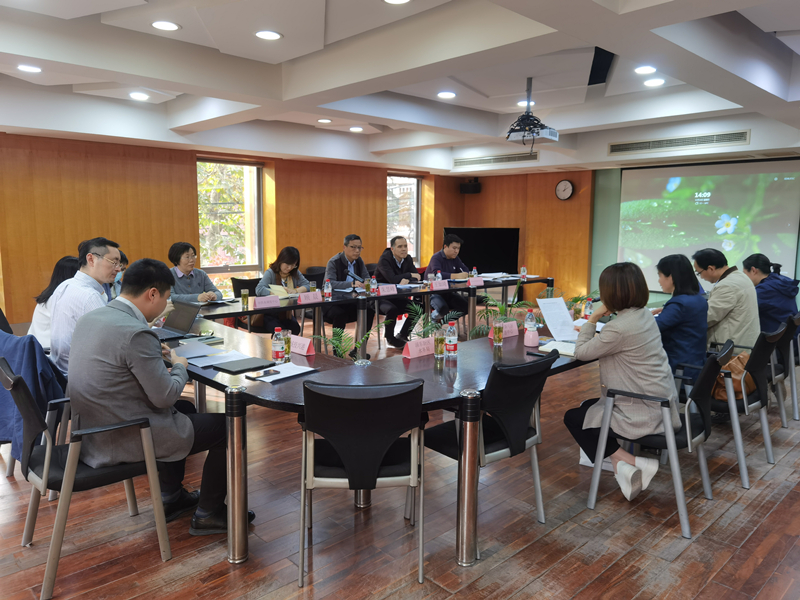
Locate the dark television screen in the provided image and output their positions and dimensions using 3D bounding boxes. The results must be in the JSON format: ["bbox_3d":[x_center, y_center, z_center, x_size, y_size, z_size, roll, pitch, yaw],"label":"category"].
[{"bbox_3d":[1.437,-0.859,10.150,1.380,0.820,0.090,2,8,13],"label":"dark television screen"}]

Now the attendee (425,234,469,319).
[{"bbox_3d":[0.655,-0.199,7.658,0.740,1.330,0.590,6,10,37],"label":"attendee"}]

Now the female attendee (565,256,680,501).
[{"bbox_3d":[1.208,0.441,3.146,0.490,1.270,0.720,-7,11,-44],"label":"female attendee"}]

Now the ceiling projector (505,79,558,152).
[{"bbox_3d":[1.213,-1.690,5.212,0.350,0.605,0.300,7,10,39],"label":"ceiling projector"}]

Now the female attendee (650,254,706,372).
[{"bbox_3d":[1.757,0.342,3.814,0.500,1.280,0.700,-7,11,-43],"label":"female attendee"}]

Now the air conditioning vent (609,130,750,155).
[{"bbox_3d":[3.438,-1.958,7.257,0.050,0.157,1.731,-7,10,-42],"label":"air conditioning vent"}]

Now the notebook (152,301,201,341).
[{"bbox_3d":[-1.507,0.130,3.674,0.330,0.190,0.355,-7,10,-42],"label":"notebook"}]

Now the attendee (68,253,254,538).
[{"bbox_3d":[-1.113,0.458,2.652,0.800,1.300,0.540,-7,11,-43],"label":"attendee"}]

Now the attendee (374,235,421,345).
[{"bbox_3d":[-0.028,-0.111,7.033,0.740,1.310,0.580,7,10,42],"label":"attendee"}]

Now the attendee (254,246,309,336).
[{"bbox_3d":[-1.187,0.083,5.648,0.580,1.220,0.740,-5,10,-36],"label":"attendee"}]

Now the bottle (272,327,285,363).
[{"bbox_3d":[-0.618,0.230,2.939,0.064,0.176,0.064,1,8,0],"label":"bottle"}]

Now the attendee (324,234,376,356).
[{"bbox_3d":[-0.598,-0.063,6.547,0.580,1.335,0.770,-7,10,-42],"label":"attendee"}]

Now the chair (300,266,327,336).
[{"bbox_3d":[-0.817,0.132,6.825,0.550,0.870,0.580,-7,10,-42],"label":"chair"}]

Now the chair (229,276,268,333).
[{"bbox_3d":[-1.479,0.212,6.190,0.550,0.870,0.580,-7,10,-42],"label":"chair"}]

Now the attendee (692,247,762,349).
[{"bbox_3d":[2.352,0.260,4.386,0.540,1.300,0.740,-7,11,-43],"label":"attendee"}]

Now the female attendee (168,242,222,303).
[{"bbox_3d":[-1.905,0.114,5.351,0.530,1.280,0.730,-7,10,-42],"label":"female attendee"}]

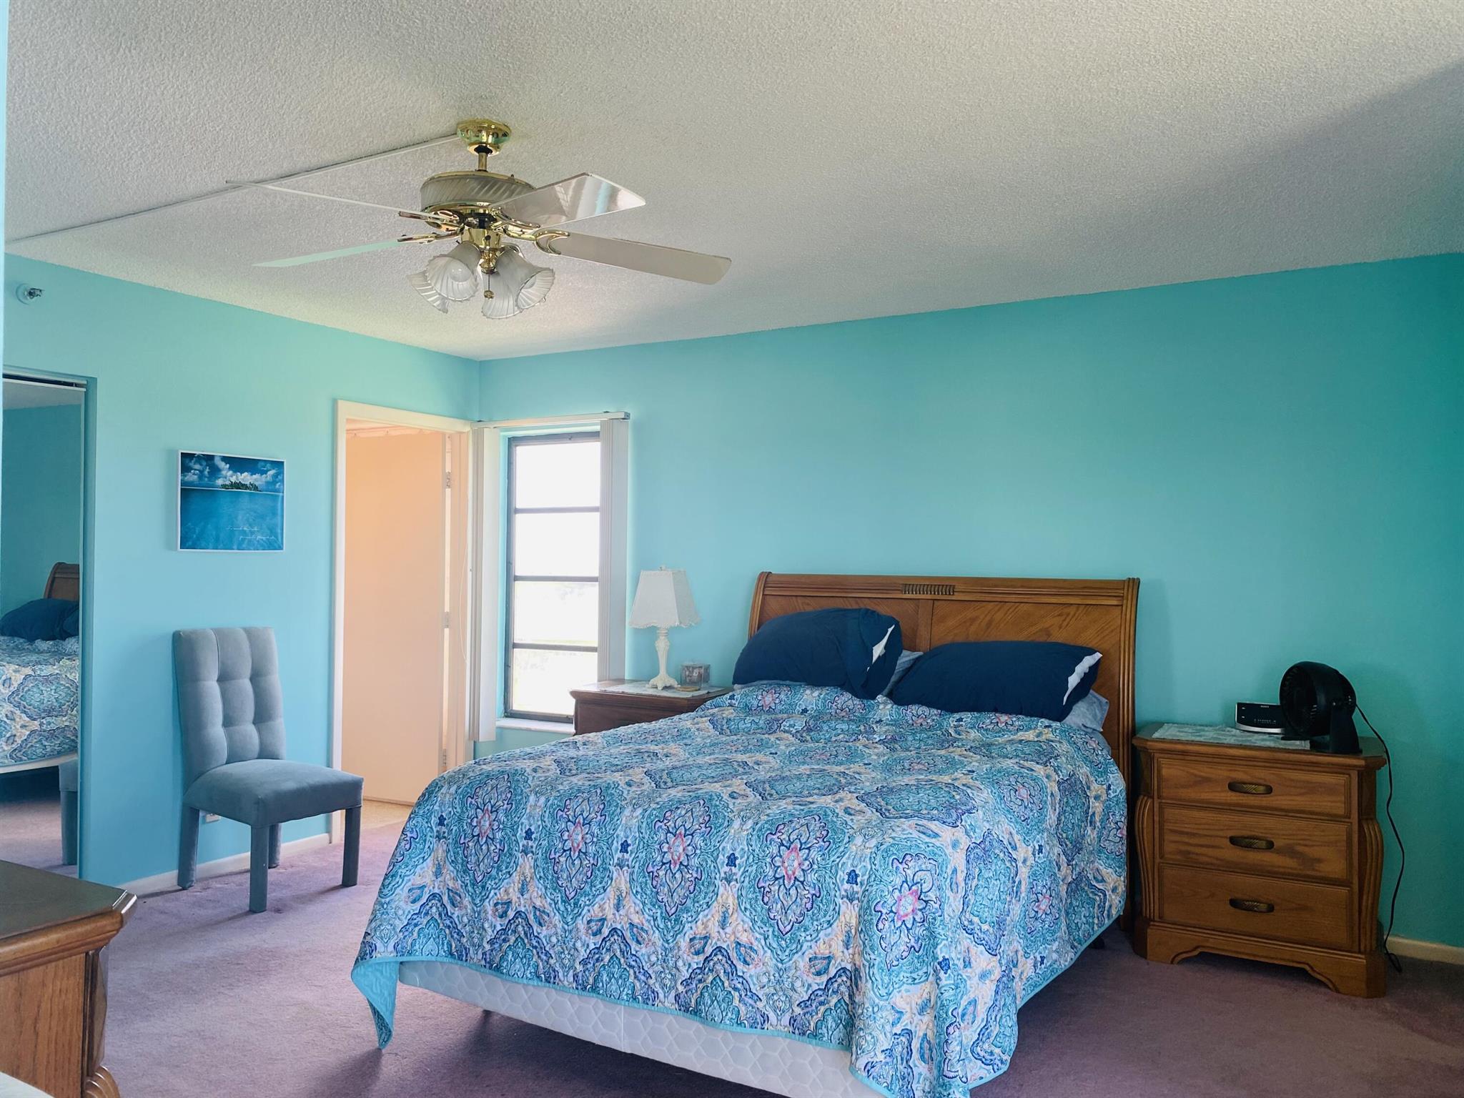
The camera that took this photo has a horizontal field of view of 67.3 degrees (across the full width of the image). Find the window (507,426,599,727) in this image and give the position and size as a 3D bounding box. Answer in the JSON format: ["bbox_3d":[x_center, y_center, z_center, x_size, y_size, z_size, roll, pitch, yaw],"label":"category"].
[{"bbox_3d":[-0.954,0.147,5.903,0.655,1.512,0.080,0,-1,30],"label":"window"}]

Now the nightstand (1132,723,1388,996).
[{"bbox_3d":[1.805,1.026,3.765,0.745,0.742,0.490,0,-1,30],"label":"nightstand"}]

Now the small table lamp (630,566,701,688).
[{"bbox_3d":[-0.312,0.373,5.121,0.254,0.560,0.254,0,-1,19],"label":"small table lamp"}]

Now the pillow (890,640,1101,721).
[{"bbox_3d":[0.967,0.475,4.136,0.690,0.170,0.450,0,27,30],"label":"pillow"}]

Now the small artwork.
[{"bbox_3d":[-2.161,-0.196,4.771,0.025,0.412,0.508,0,-1,30],"label":"small artwork"}]

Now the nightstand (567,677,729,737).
[{"bbox_3d":[-0.312,1.023,5.008,0.735,0.742,0.500,0,-1,30],"label":"nightstand"}]

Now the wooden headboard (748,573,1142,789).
[{"bbox_3d":[0.800,0.752,4.518,1.610,1.290,0.220,0,-1,30],"label":"wooden headboard"}]

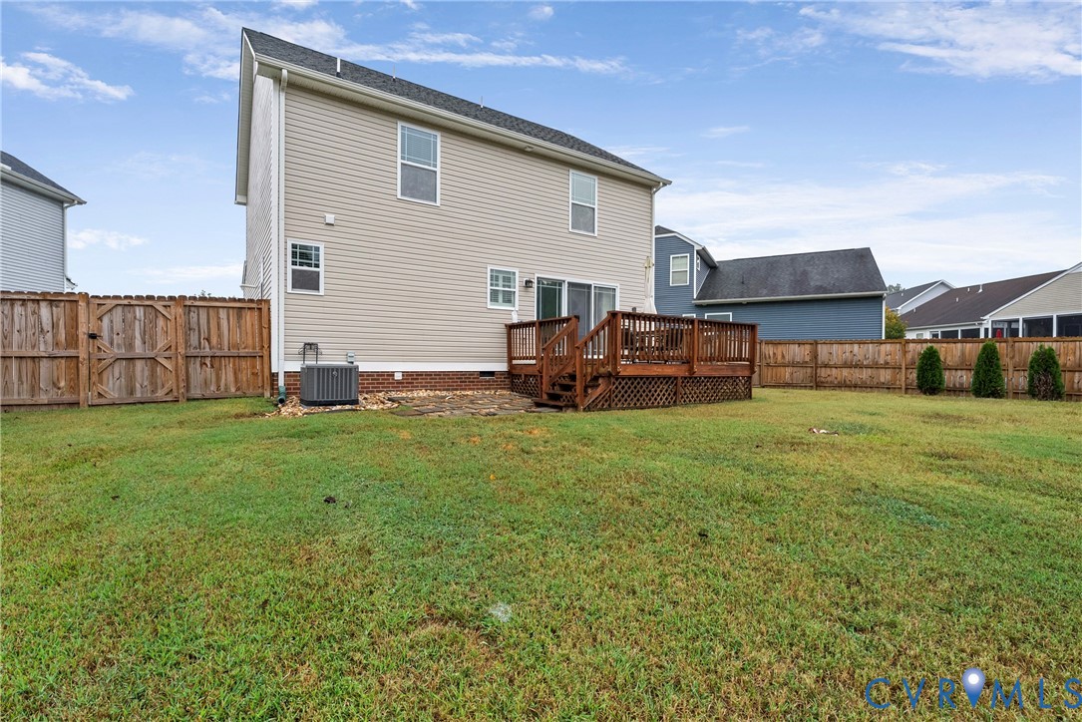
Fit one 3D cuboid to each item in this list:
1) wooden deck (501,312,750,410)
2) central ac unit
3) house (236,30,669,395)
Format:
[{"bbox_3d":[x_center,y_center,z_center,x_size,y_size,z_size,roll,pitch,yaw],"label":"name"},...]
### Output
[{"bbox_3d":[1.536,-0.017,10.634,5.020,1.650,4.030,0,1,-34],"label":"wooden deck"},{"bbox_3d":[-3.751,0.408,8.495,0.820,0.670,0.770,0,1,-34],"label":"central ac unit"},{"bbox_3d":[-3.321,-3.802,15.080,10.260,8.910,10.000,0,1,-34],"label":"house"}]

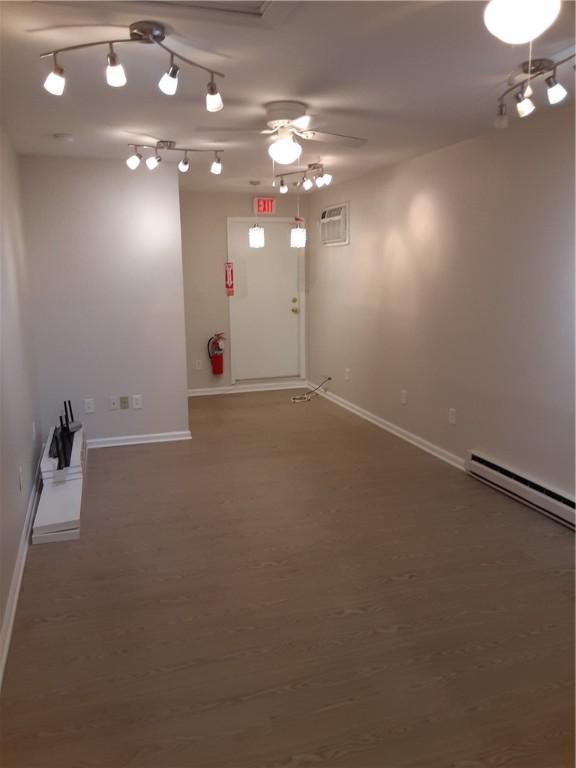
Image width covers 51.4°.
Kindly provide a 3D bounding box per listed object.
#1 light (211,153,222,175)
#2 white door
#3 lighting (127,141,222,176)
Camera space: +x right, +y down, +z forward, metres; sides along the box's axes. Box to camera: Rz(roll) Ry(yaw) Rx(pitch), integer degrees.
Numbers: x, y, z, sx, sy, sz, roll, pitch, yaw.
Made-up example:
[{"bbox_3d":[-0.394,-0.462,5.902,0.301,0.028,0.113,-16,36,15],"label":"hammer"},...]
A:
[{"bbox_3d":[-0.542,-1.664,4.503,0.085,0.170,0.085,-4,12,-18],"label":"light"},{"bbox_3d":[-0.252,-1.054,7.735,1.015,2.090,0.070,-4,12,-18],"label":"white door"},{"bbox_3d":[-0.804,-1.656,4.402,0.780,0.220,0.250,-7,13,-30],"label":"lighting"}]

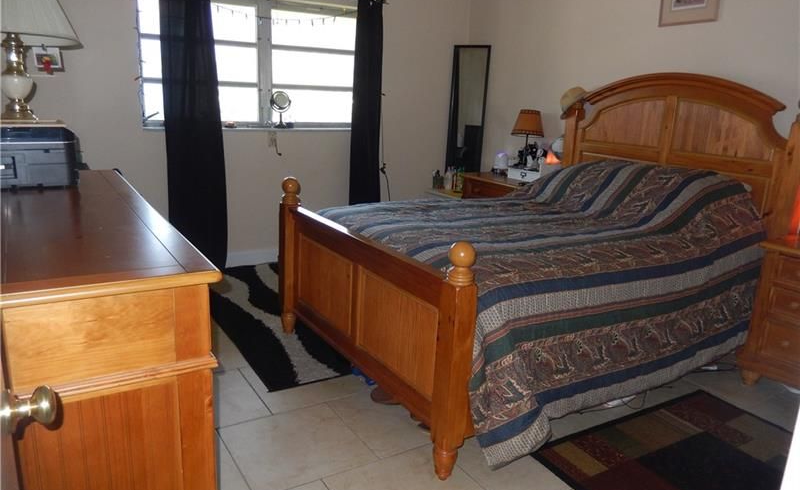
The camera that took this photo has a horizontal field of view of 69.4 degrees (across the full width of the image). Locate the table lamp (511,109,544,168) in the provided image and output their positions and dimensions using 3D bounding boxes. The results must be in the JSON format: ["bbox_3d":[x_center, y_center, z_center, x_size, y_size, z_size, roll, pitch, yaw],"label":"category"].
[{"bbox_3d":[0.955,-0.790,4.335,0.251,0.408,0.251,-6,15,-31],"label":"table lamp"}]

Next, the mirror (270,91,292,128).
[{"bbox_3d":[-0.906,-1.032,4.409,0.167,0.279,0.110,-4,15,-24],"label":"mirror"}]

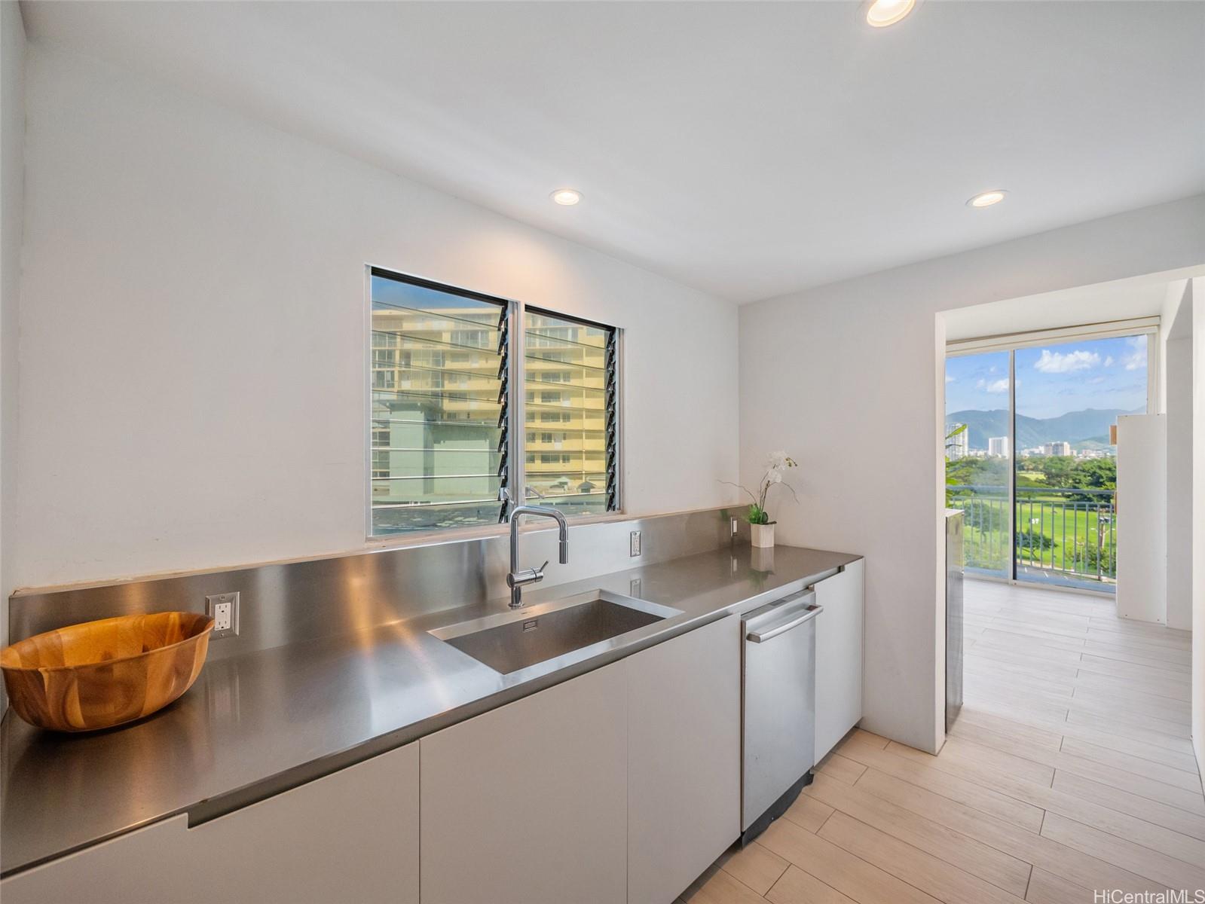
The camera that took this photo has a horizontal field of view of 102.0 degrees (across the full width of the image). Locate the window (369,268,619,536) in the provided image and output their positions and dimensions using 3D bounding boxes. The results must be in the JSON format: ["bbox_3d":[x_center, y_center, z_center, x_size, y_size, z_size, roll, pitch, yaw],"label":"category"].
[{"bbox_3d":[-0.370,-0.161,2.055,1.200,0.904,0.095,1,0,-42],"label":"window"}]

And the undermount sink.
[{"bbox_3d":[-0.124,0.659,1.578,0.716,0.220,0.408,1,0,-42],"label":"undermount sink"}]

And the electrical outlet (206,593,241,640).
[{"bbox_3d":[-1.010,0.440,1.300,0.069,0.117,0.014,1,0,-42],"label":"electrical outlet"}]

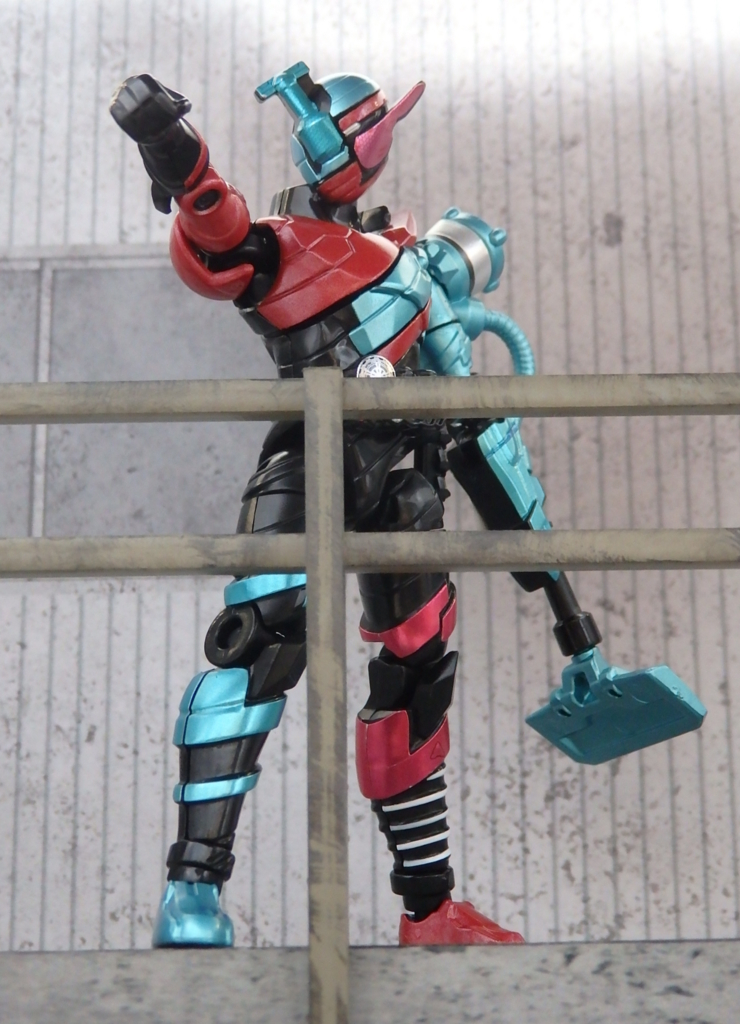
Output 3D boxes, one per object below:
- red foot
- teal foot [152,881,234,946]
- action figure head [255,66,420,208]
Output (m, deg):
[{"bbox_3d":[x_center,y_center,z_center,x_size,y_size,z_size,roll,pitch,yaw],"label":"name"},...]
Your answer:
[{"bbox_3d":[0.014,0.061,0.290,0.020,0.007,0.009,-8,-16,29],"label":"red foot"},{"bbox_3d":[-0.025,0.057,0.277,0.010,0.010,0.021,3,-14,-14],"label":"teal foot"},{"bbox_3d":[-0.005,-0.061,0.317,0.025,0.021,0.019,3,3,-16],"label":"action figure head"}]

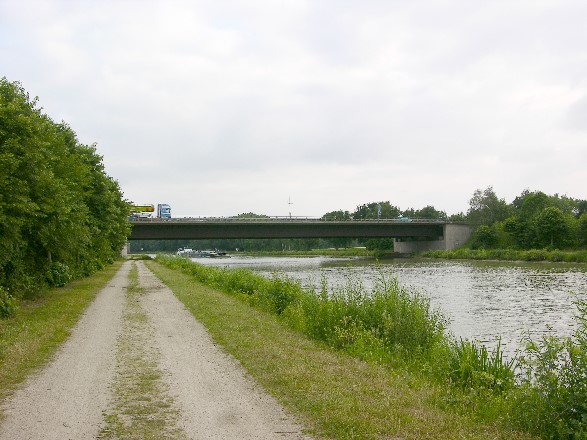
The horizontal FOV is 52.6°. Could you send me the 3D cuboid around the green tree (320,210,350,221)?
[{"bbox_3d":[14.969,3.892,212.282,10.800,14.600,10.200,0,-3,0],"label":"green tree"}]

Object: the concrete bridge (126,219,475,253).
[{"bbox_3d":[-0.722,3.876,120.585,69.000,6.700,23.000,0,-3,-15],"label":"concrete bridge"}]

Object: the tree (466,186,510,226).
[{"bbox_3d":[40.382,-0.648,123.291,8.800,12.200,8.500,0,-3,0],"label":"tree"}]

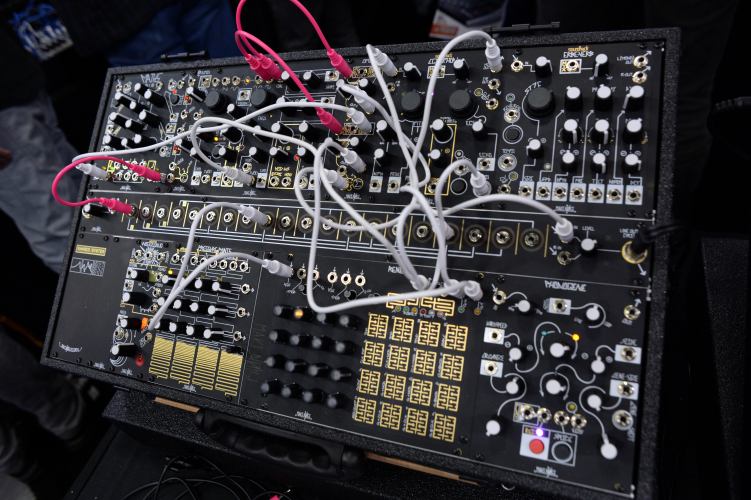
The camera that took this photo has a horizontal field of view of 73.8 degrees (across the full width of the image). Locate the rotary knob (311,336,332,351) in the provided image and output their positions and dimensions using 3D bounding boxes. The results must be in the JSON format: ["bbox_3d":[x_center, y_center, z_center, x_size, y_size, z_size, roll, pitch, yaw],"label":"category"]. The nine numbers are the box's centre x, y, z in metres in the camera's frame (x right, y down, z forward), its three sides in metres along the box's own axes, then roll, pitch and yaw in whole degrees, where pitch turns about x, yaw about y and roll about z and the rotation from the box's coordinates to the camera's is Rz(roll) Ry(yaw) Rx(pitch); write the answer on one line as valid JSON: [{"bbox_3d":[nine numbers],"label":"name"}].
[{"bbox_3d":[-0.042,0.071,0.386,0.011,0.014,0.012,-4,78,20],"label":"rotary knob"}]

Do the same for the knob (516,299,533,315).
[{"bbox_3d":[0.102,0.039,0.342,0.011,0.014,0.011,6,81,22],"label":"knob"}]

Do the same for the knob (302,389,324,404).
[{"bbox_3d":[-0.048,0.111,0.380,0.012,0.015,0.011,-5,77,21],"label":"knob"}]

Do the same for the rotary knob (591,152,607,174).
[{"bbox_3d":[0.153,-0.060,0.343,0.011,0.014,0.011,-4,77,20],"label":"rotary knob"}]

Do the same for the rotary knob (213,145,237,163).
[{"bbox_3d":[-0.135,-0.087,0.454,0.011,0.014,0.012,26,89,23],"label":"rotary knob"}]

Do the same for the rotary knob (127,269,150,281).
[{"bbox_3d":[-0.222,0.024,0.471,0.011,0.014,0.011,-4,77,20],"label":"rotary knob"}]

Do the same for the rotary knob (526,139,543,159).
[{"bbox_3d":[0.113,-0.072,0.355,0.012,0.014,0.011,-4,78,20],"label":"rotary knob"}]

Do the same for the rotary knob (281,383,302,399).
[{"bbox_3d":[-0.066,0.110,0.393,0.011,0.015,0.012,-4,78,20],"label":"rotary knob"}]

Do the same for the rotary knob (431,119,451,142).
[{"bbox_3d":[0.049,-0.093,0.385,0.013,0.015,0.012,-12,75,19],"label":"rotary knob"}]

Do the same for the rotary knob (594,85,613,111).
[{"bbox_3d":[0.159,-0.106,0.349,0.012,0.017,0.013,-4,78,20],"label":"rotary knob"}]

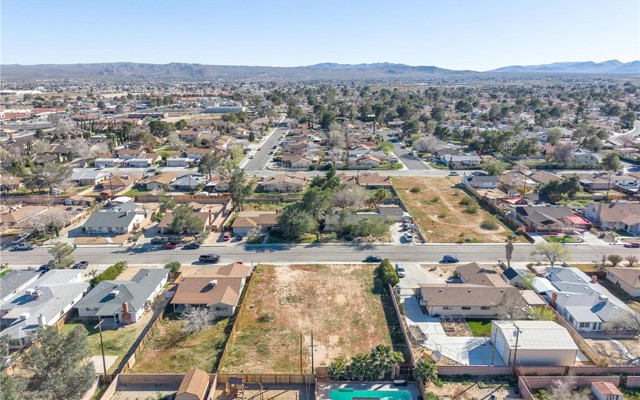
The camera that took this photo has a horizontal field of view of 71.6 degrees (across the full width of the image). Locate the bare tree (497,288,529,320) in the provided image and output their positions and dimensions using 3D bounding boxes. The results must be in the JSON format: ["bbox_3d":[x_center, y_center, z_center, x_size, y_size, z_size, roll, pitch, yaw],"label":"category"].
[{"bbox_3d":[39.428,21.660,91.439,6.200,6.400,6.200,0,15,0],"label":"bare tree"}]

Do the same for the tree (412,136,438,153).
[{"bbox_3d":[65.640,-34.150,275.570,15.780,9.590,14.950,0,16,0],"label":"tree"}]

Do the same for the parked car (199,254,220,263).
[{"bbox_3d":[-30.185,15.704,121.441,5.050,1.850,2.000,0,15,0],"label":"parked car"}]

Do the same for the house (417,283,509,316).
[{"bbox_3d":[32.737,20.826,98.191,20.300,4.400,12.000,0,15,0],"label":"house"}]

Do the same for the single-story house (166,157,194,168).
[{"bbox_3d":[-74.560,-21.420,242.170,14.440,3.920,11.960,0,16,0],"label":"single-story house"}]

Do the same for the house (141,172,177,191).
[{"bbox_3d":[-71.930,-8.910,199.310,14.950,4.020,17.740,0,16,0],"label":"house"}]

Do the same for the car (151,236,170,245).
[{"bbox_3d":[-47.905,12.427,133.636,4.900,1.650,1.900,0,15,0],"label":"car"}]

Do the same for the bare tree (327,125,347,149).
[{"bbox_3d":[11.297,-42.303,301.481,11.960,16.790,11.960,0,16,0],"label":"bare tree"}]

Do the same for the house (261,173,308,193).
[{"bbox_3d":[-16.389,-8.507,203.444,20.500,4.700,17.500,0,15,0],"label":"house"}]

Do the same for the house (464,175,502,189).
[{"bbox_3d":[71.570,-8.460,197.230,14.640,4.330,11.650,0,16,0],"label":"house"}]

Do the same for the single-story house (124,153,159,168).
[{"bbox_3d":[-96.470,-21.910,243.320,14.950,4.230,16.710,0,16,0],"label":"single-story house"}]

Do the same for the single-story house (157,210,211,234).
[{"bbox_3d":[-44.534,6.457,149.088,15.100,4.900,15.500,0,15,0],"label":"single-story house"}]

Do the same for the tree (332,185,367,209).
[{"bbox_3d":[11.190,-1.210,164.600,13.720,8.770,12.380,0,16,0],"label":"tree"}]

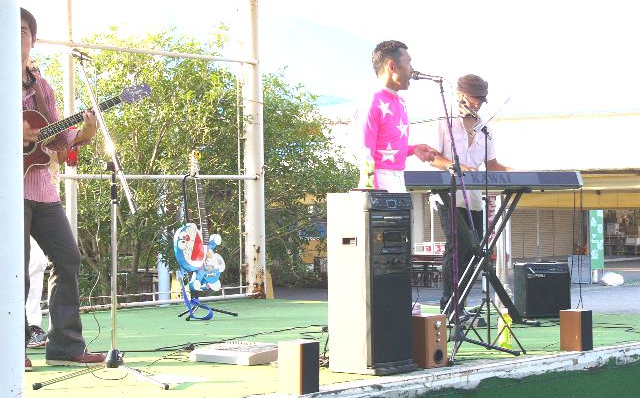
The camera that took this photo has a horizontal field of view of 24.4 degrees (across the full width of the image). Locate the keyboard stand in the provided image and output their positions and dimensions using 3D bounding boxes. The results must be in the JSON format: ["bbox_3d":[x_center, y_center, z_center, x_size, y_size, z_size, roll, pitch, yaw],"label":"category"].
[{"bbox_3d":[1.071,0.370,9.350,0.580,0.850,0.380,-1,0,-24],"label":"keyboard stand"}]

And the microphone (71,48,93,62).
[{"bbox_3d":[-1.097,-0.664,6.800,0.050,0.050,0.170,-1,0,-37],"label":"microphone"}]

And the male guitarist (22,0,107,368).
[{"bbox_3d":[-1.346,-0.051,7.200,0.570,1.750,0.460,-1,0,-30],"label":"male guitarist"}]

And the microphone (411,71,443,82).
[{"bbox_3d":[0.544,-0.625,7.550,0.170,0.050,0.050,-1,0,3],"label":"microphone"}]

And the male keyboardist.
[{"bbox_3d":[1.009,-0.024,9.850,0.500,1.640,0.430,-1,0,-18],"label":"male keyboardist"}]

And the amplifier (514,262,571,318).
[{"bbox_3d":[1.494,0.609,9.930,0.330,0.360,0.200,-1,0,-18],"label":"amplifier"}]

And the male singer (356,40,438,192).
[{"bbox_3d":[0.396,-0.011,7.650,0.420,1.630,0.460,-1,0,18],"label":"male singer"}]

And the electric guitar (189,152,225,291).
[{"bbox_3d":[-0.804,0.161,10.300,0.360,1.000,0.080,-1,-13,-33],"label":"electric guitar"}]

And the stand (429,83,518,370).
[{"bbox_3d":[0.748,0.110,7.500,0.500,1.380,0.600,-1,0,6],"label":"stand"}]

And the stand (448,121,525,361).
[{"bbox_3d":[0.861,0.198,7.600,0.410,1.200,0.460,-1,0,6],"label":"stand"}]

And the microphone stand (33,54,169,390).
[{"bbox_3d":[-0.990,0.084,6.700,0.560,1.480,0.520,-1,0,-7],"label":"microphone stand"}]

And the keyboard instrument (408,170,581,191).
[{"bbox_3d":[1.060,-0.110,9.350,1.270,0.130,0.310,-1,0,-24],"label":"keyboard instrument"}]

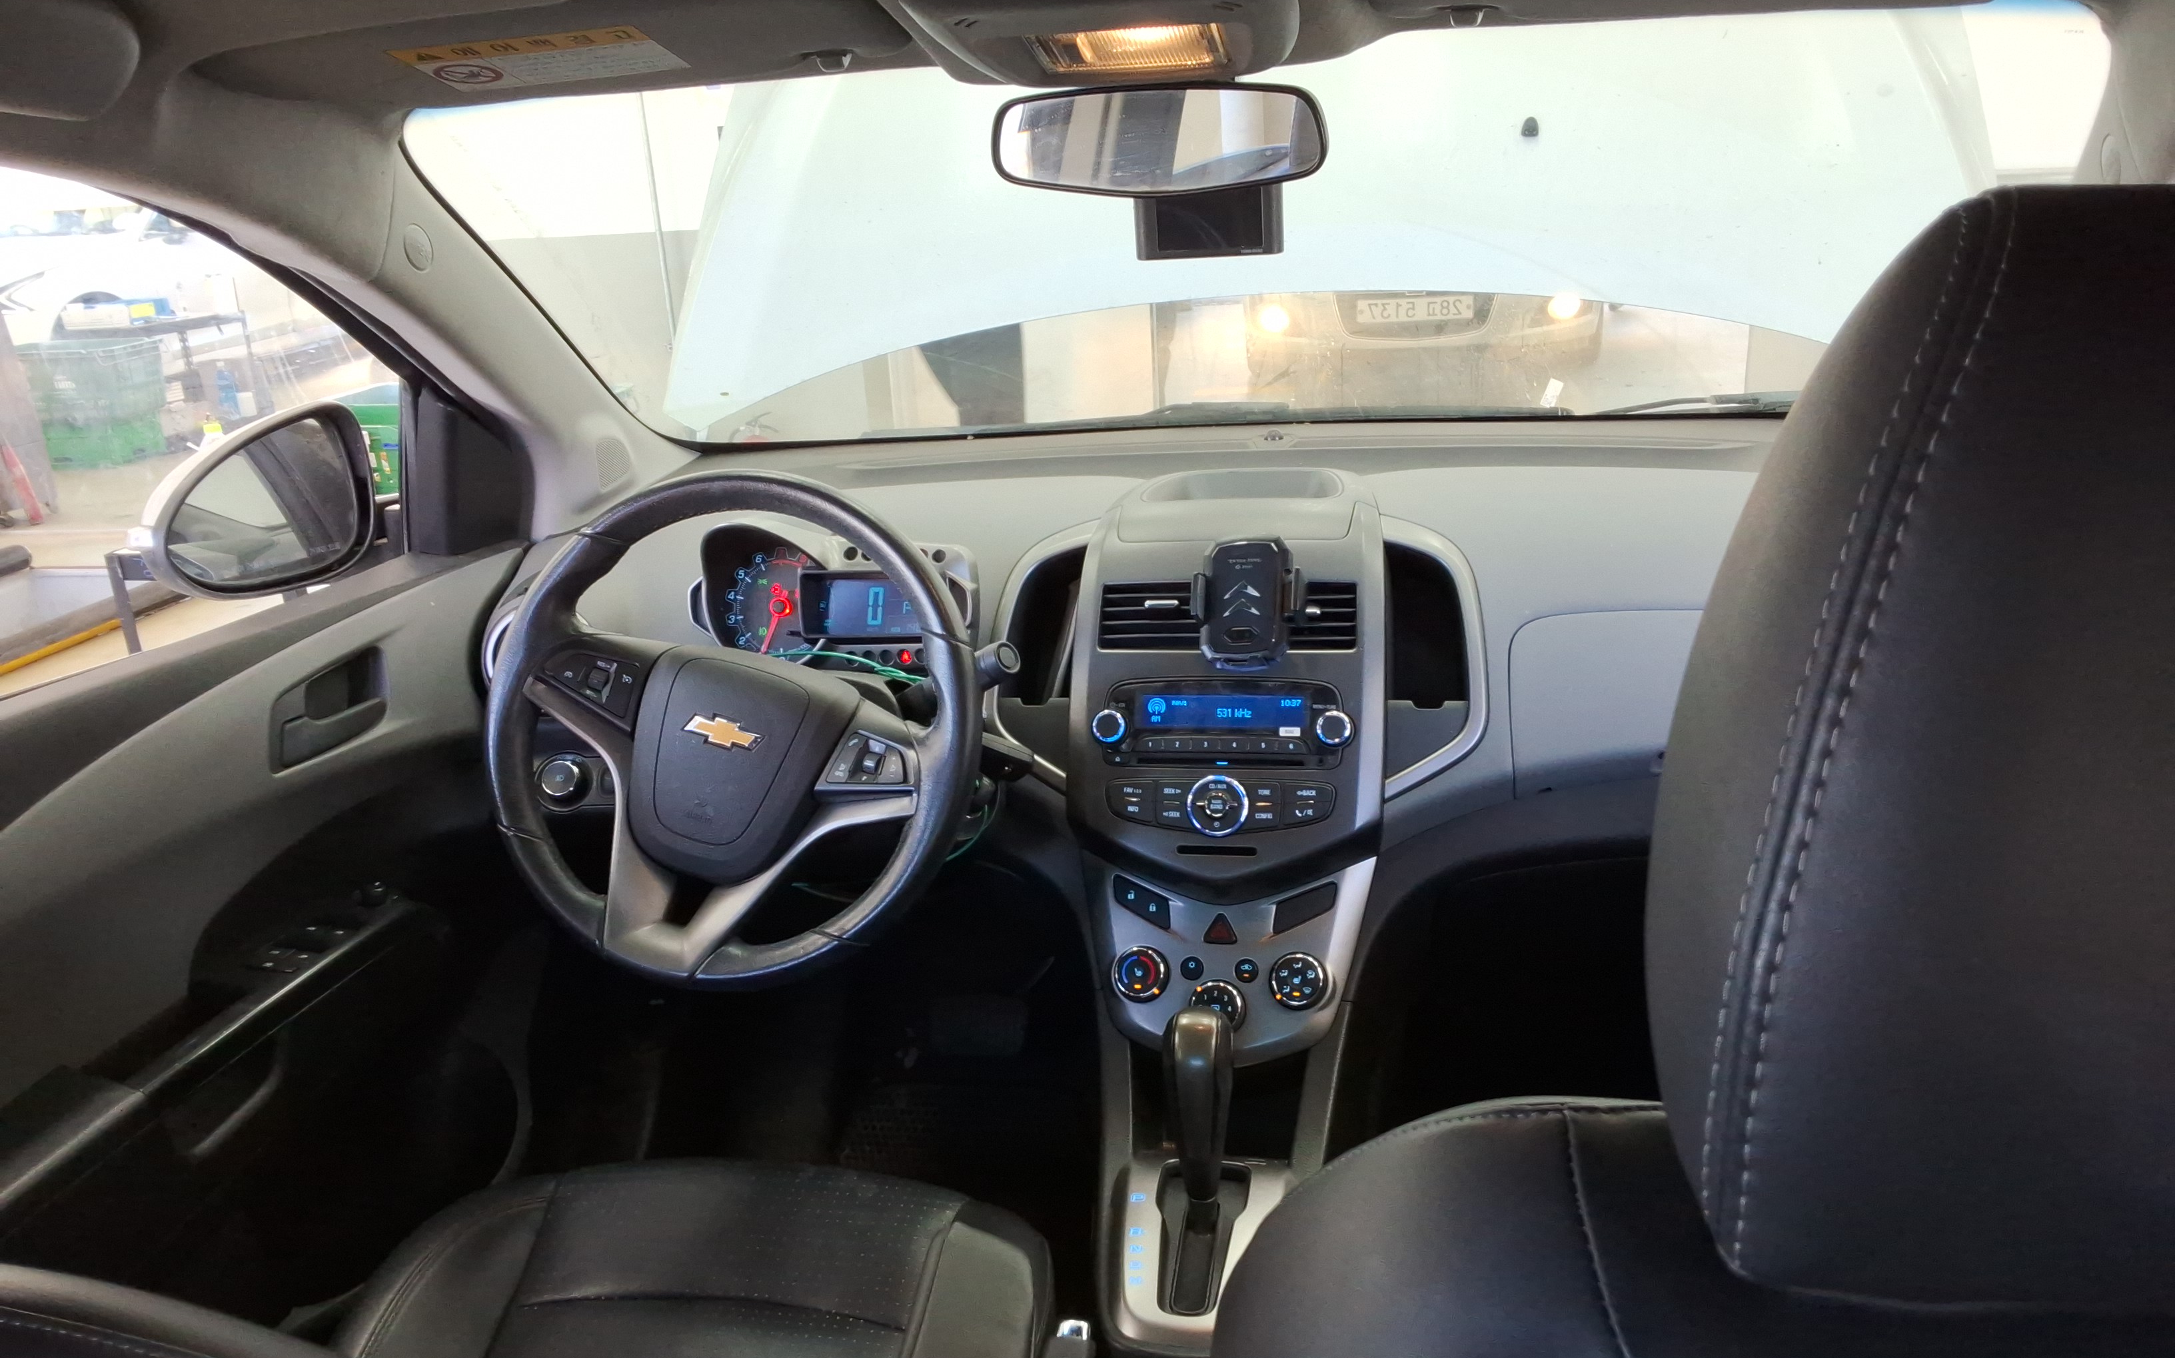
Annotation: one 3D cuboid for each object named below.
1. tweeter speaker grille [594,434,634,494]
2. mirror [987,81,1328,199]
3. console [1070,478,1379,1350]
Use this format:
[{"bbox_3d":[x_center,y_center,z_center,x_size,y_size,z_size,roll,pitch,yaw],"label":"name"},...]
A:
[{"bbox_3d":[-0.468,-0.212,1.739,0.045,0.062,0.012,-12,4,-29],"label":"tweeter speaker grille"},{"bbox_3d":[0.048,-0.332,1.088,0.224,0.066,0.042,9,22,26],"label":"mirror"},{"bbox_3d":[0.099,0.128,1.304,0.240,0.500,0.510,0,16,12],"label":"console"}]

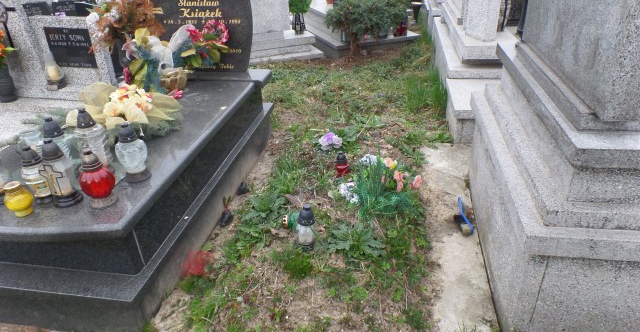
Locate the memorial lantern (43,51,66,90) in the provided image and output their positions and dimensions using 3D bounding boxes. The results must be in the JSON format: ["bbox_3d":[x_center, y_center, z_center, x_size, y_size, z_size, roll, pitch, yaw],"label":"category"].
[{"bbox_3d":[-2.274,-0.804,3.646,0.115,0.265,0.115,3,28,8],"label":"memorial lantern"}]

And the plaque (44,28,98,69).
[{"bbox_3d":[-2.118,-1.003,3.633,0.390,0.320,0.020,3,28,8],"label":"plaque"}]

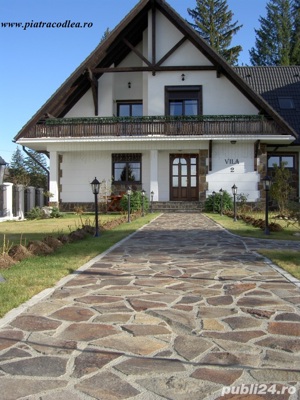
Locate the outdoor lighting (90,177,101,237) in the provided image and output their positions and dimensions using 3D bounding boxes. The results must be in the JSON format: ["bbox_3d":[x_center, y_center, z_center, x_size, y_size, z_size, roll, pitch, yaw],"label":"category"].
[{"bbox_3d":[-0.855,0.117,7.200,0.160,0.950,0.160,0,0,4],"label":"outdoor lighting"}]

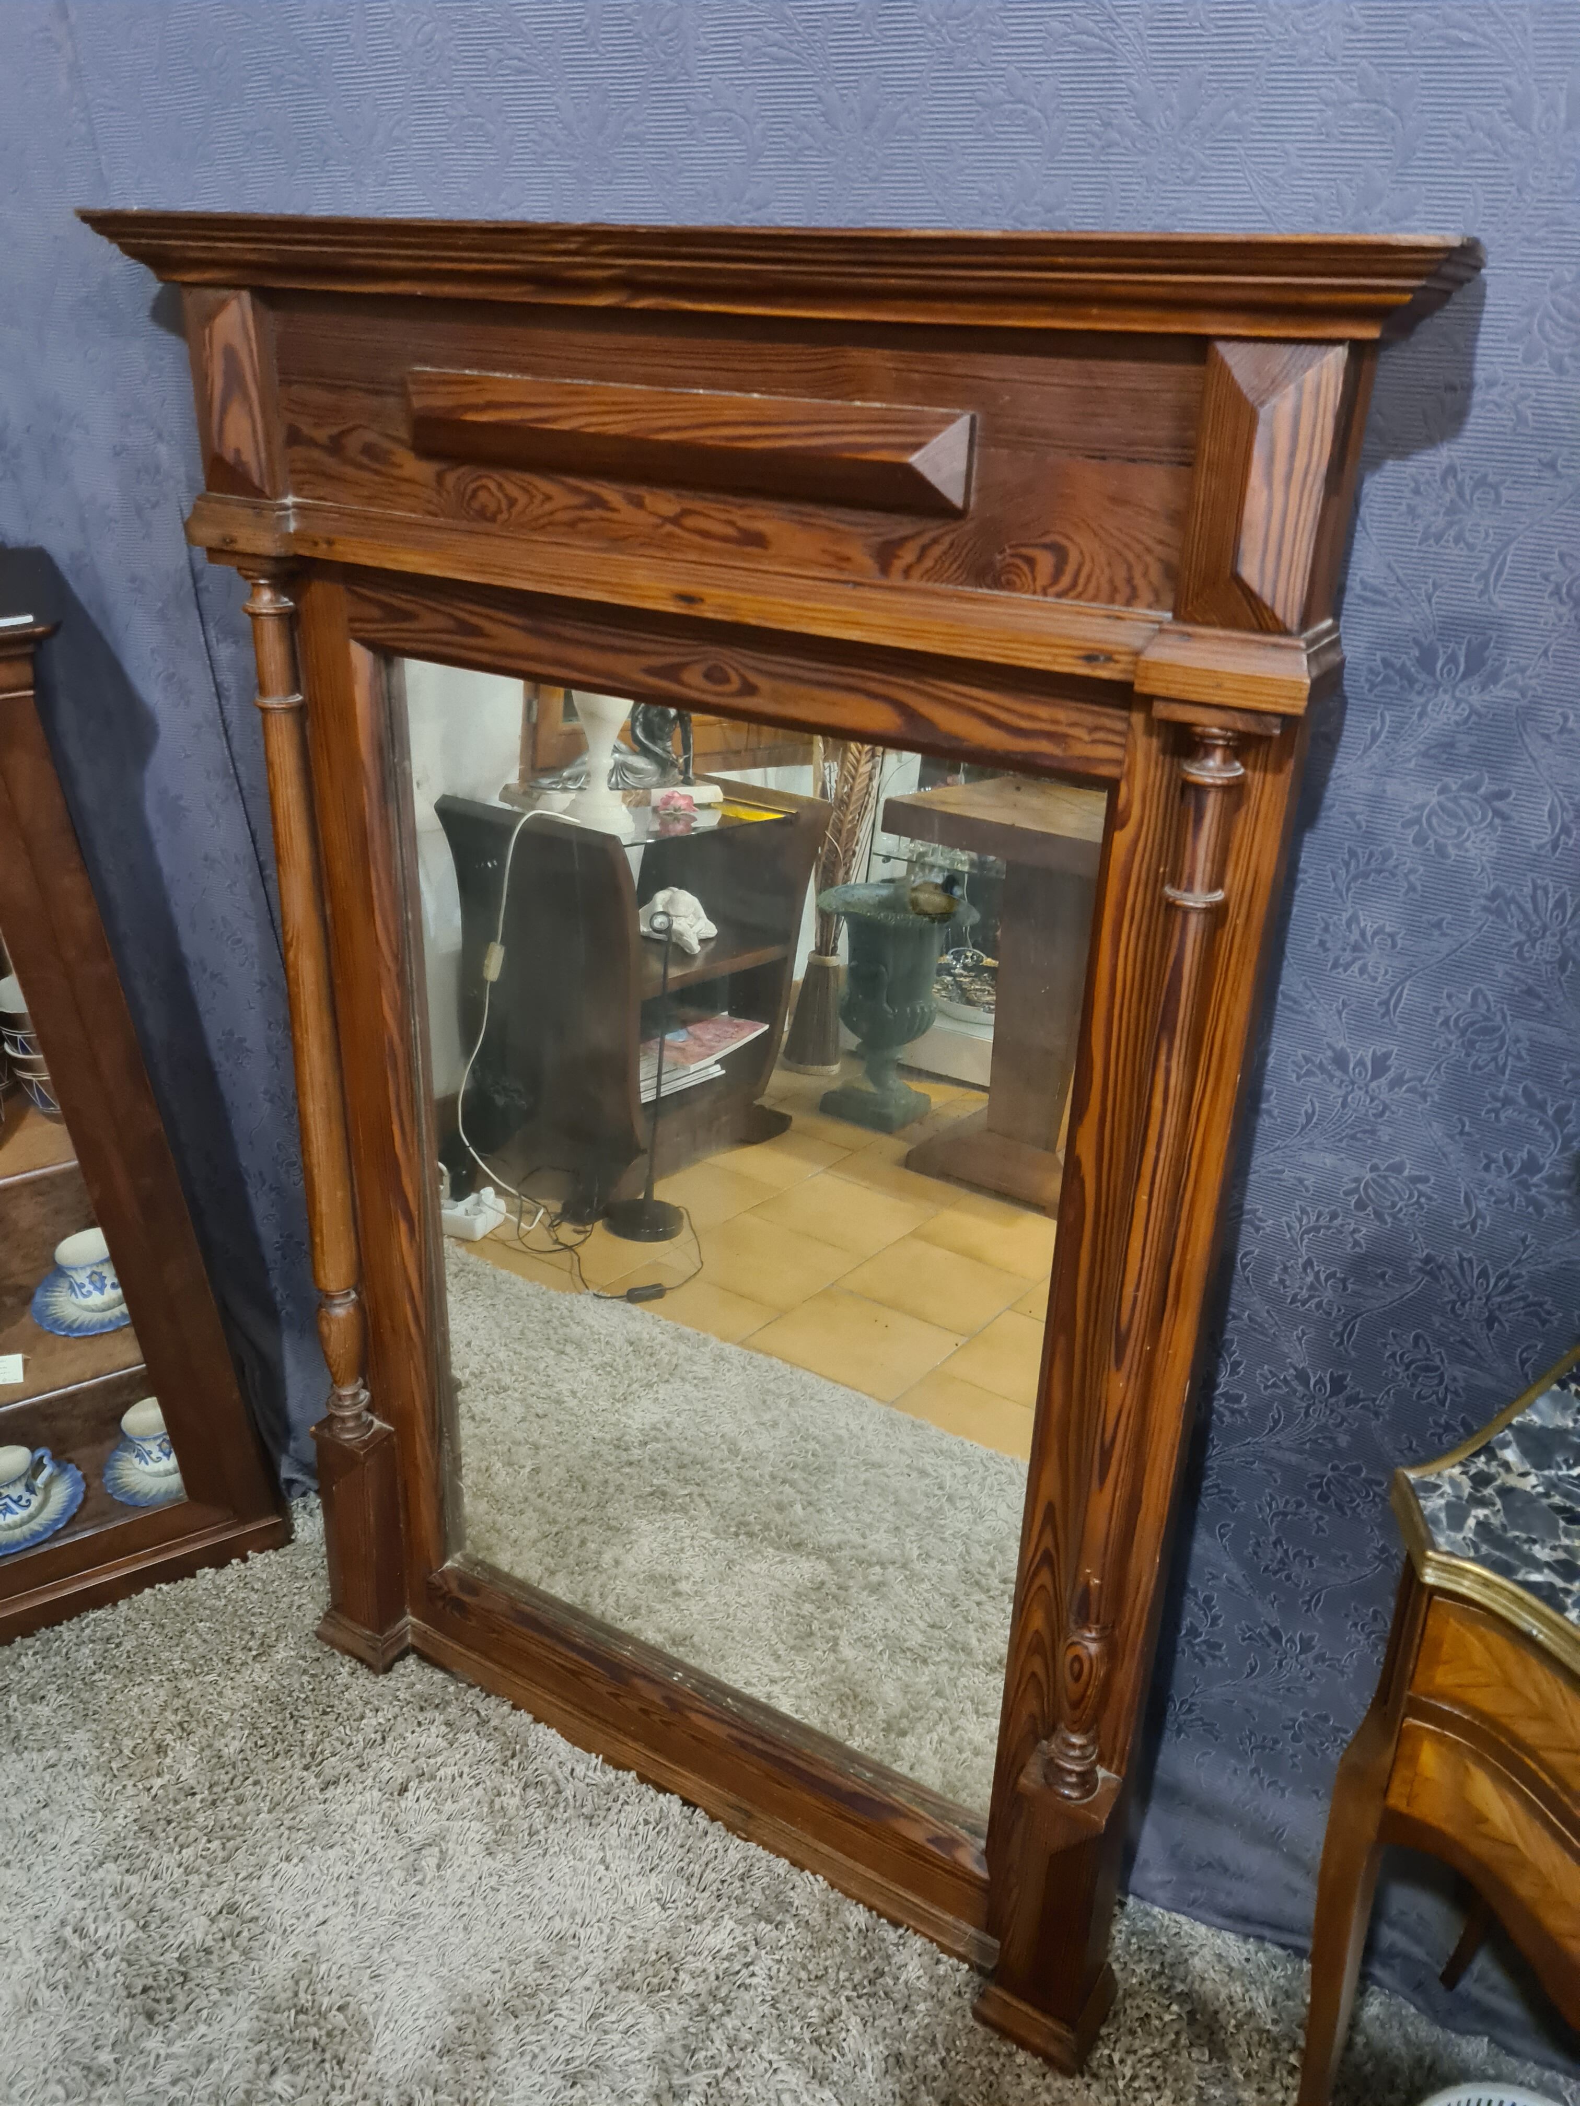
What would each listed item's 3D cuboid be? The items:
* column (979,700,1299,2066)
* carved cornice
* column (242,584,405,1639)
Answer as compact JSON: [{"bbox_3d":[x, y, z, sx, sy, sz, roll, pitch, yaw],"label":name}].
[{"bbox_3d":[0.270,0.364,1.310,0.111,1.311,0.096,16,29,27],"label":"column"},{"bbox_3d":[-0.091,-0.553,1.112,1.091,0.053,0.126,16,29,27],"label":"carved cornice"},{"bbox_3d":[-0.495,0.143,1.720,0.110,1.302,0.096,16,29,27],"label":"column"}]

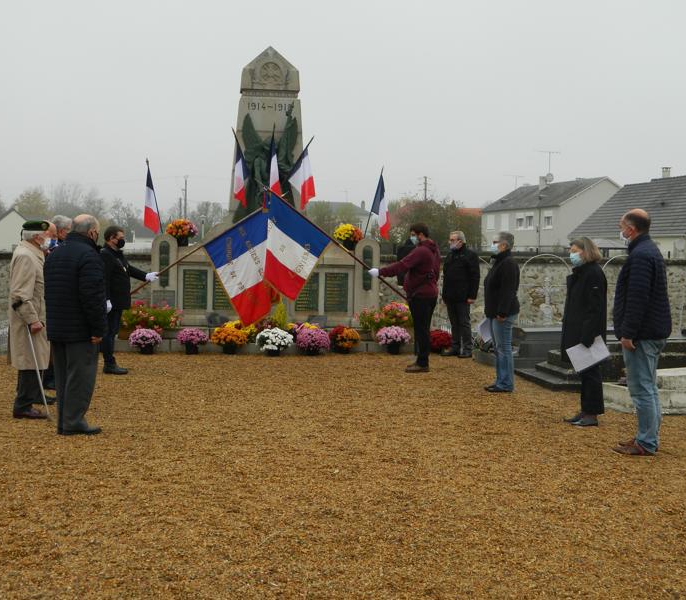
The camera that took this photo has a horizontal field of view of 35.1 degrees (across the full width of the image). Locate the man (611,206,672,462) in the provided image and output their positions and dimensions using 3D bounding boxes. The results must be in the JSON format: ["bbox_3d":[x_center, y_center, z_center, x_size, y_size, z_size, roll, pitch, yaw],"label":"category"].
[{"bbox_3d":[2.233,0.238,8.035,0.420,1.780,0.530,2,3,20],"label":"man"}]

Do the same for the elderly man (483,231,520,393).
[{"bbox_3d":[1.649,0.117,11.300,0.330,1.670,0.470,1,3,-11],"label":"elderly man"}]

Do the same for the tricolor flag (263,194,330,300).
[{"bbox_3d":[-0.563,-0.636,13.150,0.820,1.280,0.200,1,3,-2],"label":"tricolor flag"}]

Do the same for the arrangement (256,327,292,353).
[{"bbox_3d":[-0.951,0.573,15.080,0.510,0.380,0.500,0,3,-5],"label":"arrangement"}]

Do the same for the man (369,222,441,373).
[{"bbox_3d":[0.730,-0.030,12.900,0.840,1.770,0.520,1,3,1],"label":"man"}]

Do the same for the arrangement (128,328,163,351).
[{"bbox_3d":[-2.736,0.566,14.970,0.460,0.360,0.450,0,3,-5],"label":"arrangement"}]

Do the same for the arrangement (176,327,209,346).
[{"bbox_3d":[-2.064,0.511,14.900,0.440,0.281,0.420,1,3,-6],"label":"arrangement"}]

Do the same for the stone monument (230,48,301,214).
[{"bbox_3d":[-1.133,-2.469,16.300,1.060,2.600,0.850,1,3,2],"label":"stone monument"}]

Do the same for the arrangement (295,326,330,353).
[{"bbox_3d":[-0.420,0.578,15.120,0.480,0.380,0.470,0,3,-5],"label":"arrangement"}]

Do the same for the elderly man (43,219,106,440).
[{"bbox_3d":[-2.058,0.184,8.420,0.340,1.694,0.520,-1,3,-39],"label":"elderly man"}]

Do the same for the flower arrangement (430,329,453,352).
[{"bbox_3d":[1.355,0.576,15.250,0.430,0.350,0.420,1,3,0],"label":"flower arrangement"}]

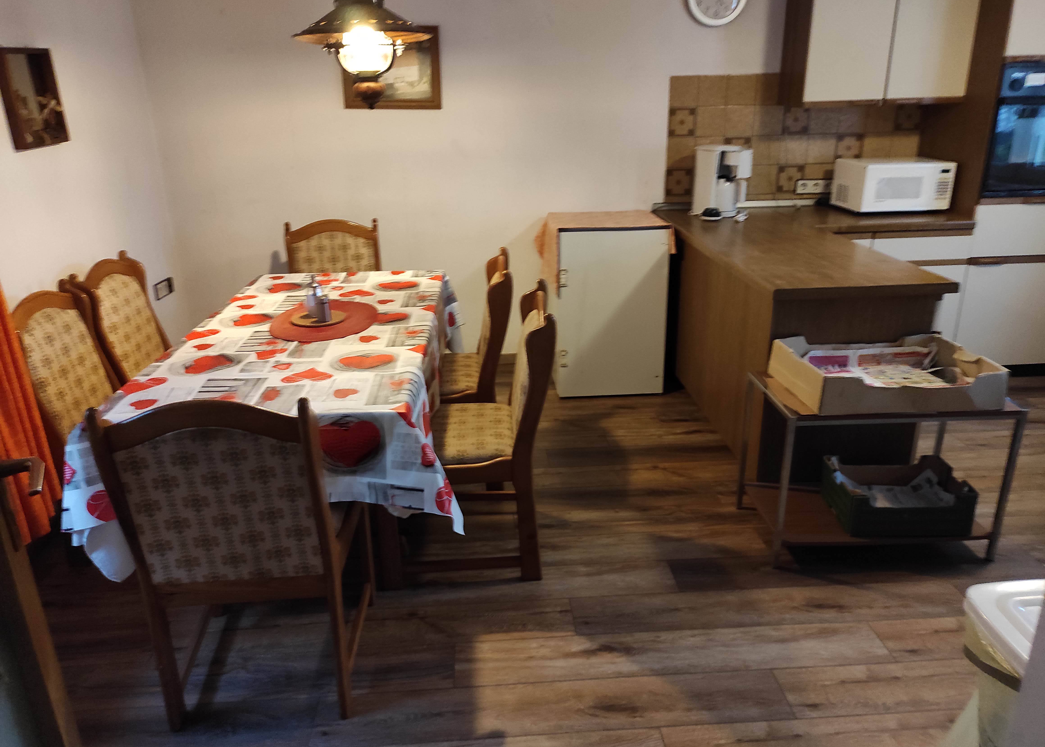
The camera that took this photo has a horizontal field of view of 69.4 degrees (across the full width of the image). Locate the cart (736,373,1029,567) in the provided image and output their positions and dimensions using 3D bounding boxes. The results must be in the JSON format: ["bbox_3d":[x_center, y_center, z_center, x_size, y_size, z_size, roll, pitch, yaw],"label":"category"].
[{"bbox_3d":[1.150,0.299,2.515,0.722,0.527,0.410,-2,20,-2],"label":"cart"}]

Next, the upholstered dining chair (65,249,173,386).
[{"bbox_3d":[-1.380,-0.040,3.103,0.560,0.875,0.490,-3,20,-6],"label":"upholstered dining chair"}]

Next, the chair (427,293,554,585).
[{"bbox_3d":[-0.190,0.198,2.630,0.580,0.953,0.460,-2,21,-2],"label":"chair"}]

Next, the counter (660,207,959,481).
[{"bbox_3d":[1.275,-0.266,3.904,0.730,0.850,1.850,-2,21,-2],"label":"counter"}]

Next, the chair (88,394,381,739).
[{"bbox_3d":[-0.682,0.378,1.909,0.490,0.875,0.560,-3,20,-3],"label":"chair"}]

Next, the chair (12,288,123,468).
[{"bbox_3d":[-1.431,0.158,2.806,0.580,0.953,0.460,-2,21,-2],"label":"chair"}]

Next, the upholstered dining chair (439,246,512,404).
[{"bbox_3d":[-0.317,-0.019,2.974,0.560,0.875,0.490,-3,20,-3],"label":"upholstered dining chair"}]

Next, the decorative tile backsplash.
[{"bbox_3d":[1.441,-1.242,3.980,1.365,0.635,0.015,-2,20,-2],"label":"decorative tile backsplash"}]

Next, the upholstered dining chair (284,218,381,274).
[{"bbox_3d":[-0.944,-0.290,3.761,0.490,0.875,0.560,-3,20,-5],"label":"upholstered dining chair"}]

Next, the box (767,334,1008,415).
[{"bbox_3d":[1.242,-0.008,2.616,0.600,0.136,0.400,-2,21,-2],"label":"box"}]

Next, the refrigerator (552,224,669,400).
[{"bbox_3d":[0.463,-0.400,4.214,0.570,0.910,0.540,-2,21,-2],"label":"refrigerator"}]

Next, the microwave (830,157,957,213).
[{"bbox_3d":[1.920,-0.977,3.911,0.462,0.240,0.325,-2,20,-2],"label":"microwave"}]

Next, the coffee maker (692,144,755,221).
[{"bbox_3d":[1.127,-1.085,4.259,0.270,0.375,0.180,18,28,41],"label":"coffee maker"}]

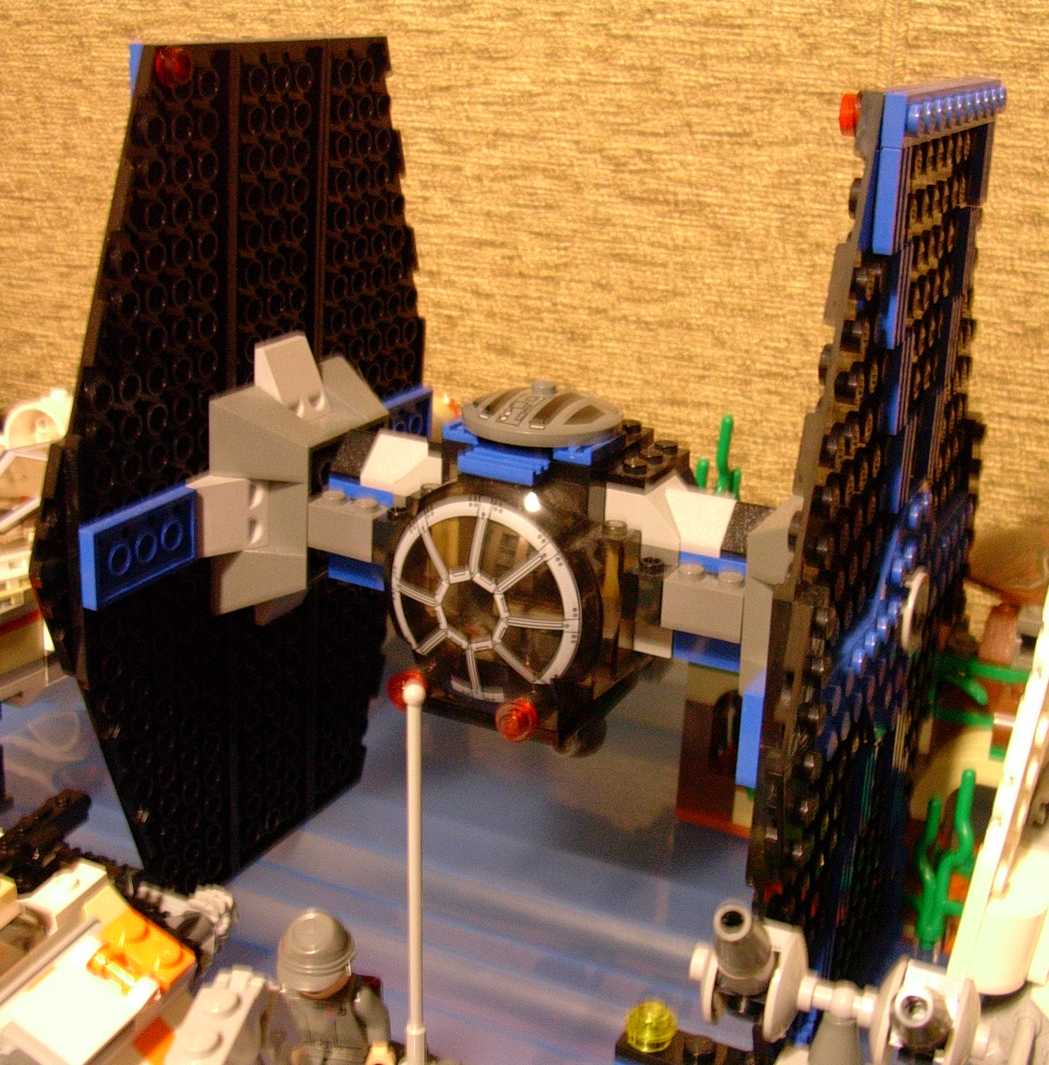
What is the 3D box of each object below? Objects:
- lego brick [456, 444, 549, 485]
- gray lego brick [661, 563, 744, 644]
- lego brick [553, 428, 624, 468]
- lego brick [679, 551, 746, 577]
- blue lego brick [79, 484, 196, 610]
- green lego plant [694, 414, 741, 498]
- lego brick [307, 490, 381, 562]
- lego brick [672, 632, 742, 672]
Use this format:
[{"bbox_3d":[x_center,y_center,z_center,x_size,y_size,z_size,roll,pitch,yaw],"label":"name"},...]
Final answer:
[{"bbox_3d":[-0.004,-0.013,0.288,0.016,0.003,0.008,12,21,24],"label":"lego brick"},{"bbox_3d":[0.035,0.013,0.287,0.016,0.011,0.010,12,21,24],"label":"gray lego brick"},{"bbox_3d":[0.013,-0.017,0.293,0.008,0.004,0.016,12,21,24],"label":"lego brick"},{"bbox_3d":[0.040,0.005,0.293,0.016,0.004,0.013,12,21,24],"label":"lego brick"},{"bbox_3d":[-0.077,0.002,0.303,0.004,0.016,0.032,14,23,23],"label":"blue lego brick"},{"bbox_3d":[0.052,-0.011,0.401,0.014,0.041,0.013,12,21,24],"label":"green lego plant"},{"bbox_3d":[-0.036,-0.002,0.320,0.016,0.011,0.010,12,21,24],"label":"lego brick"},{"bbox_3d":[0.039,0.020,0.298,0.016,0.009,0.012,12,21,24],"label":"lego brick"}]

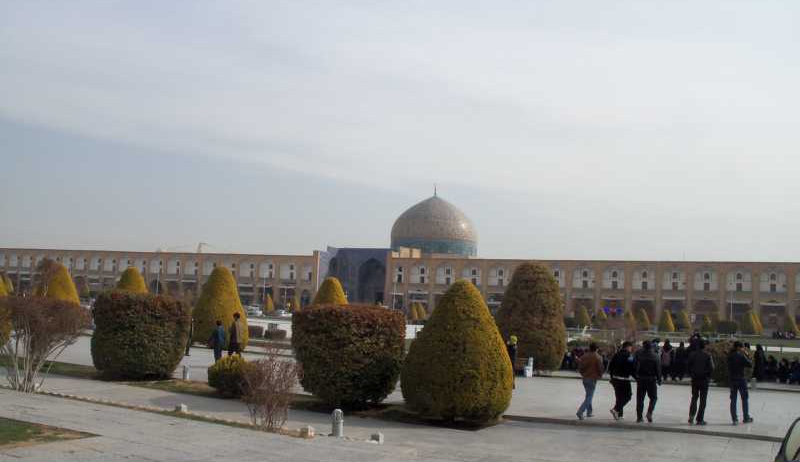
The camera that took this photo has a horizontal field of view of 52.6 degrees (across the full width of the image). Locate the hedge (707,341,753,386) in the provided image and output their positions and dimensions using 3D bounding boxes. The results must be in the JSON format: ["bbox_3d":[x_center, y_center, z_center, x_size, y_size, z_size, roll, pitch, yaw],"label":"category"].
[{"bbox_3d":[11.487,4.600,28.200,1.600,1.450,1.600,0,-6,22],"label":"hedge"}]

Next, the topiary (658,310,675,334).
[{"bbox_3d":[37.299,12.712,113.000,2.200,3.300,2.200,3,-5,0],"label":"topiary"}]

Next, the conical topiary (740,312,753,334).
[{"bbox_3d":[49.404,13.151,115.000,2.000,3.350,2.000,3,-5,0],"label":"conical topiary"}]

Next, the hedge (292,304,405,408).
[{"bbox_3d":[-1.216,2.940,19.100,2.600,2.320,2.550,3,-5,0],"label":"hedge"}]

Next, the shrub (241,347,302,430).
[{"bbox_3d":[-2.385,2.910,14.900,1.140,1.500,1.100,3,-5,0],"label":"shrub"}]

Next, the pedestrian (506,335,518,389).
[{"bbox_3d":[3.393,3.967,24.400,0.420,1.640,0.470,2,-5,9],"label":"pedestrian"}]

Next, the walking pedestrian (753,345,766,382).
[{"bbox_3d":[14.755,5.426,33.200,0.520,1.520,0.380,2,-5,11],"label":"walking pedestrian"}]

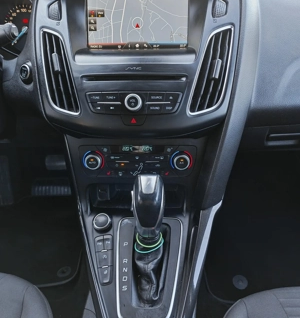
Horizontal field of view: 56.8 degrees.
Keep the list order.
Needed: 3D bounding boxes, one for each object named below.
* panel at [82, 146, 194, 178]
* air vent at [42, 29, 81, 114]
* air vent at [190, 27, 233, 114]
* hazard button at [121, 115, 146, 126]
[{"bbox_3d":[-0.022,0.004,0.498,0.211,0.058,0.025,0,0,2],"label":"panel"},{"bbox_3d":[-0.147,-0.143,0.460,0.066,0.142,0.027,-6,1,17],"label":"air vent"},{"bbox_3d":[0.099,-0.143,0.449,0.066,0.142,0.027,7,1,-14],"label":"air vent"},{"bbox_3d":[-0.026,-0.061,0.440,0.041,0.018,0.010,0,7,2],"label":"hazard button"}]

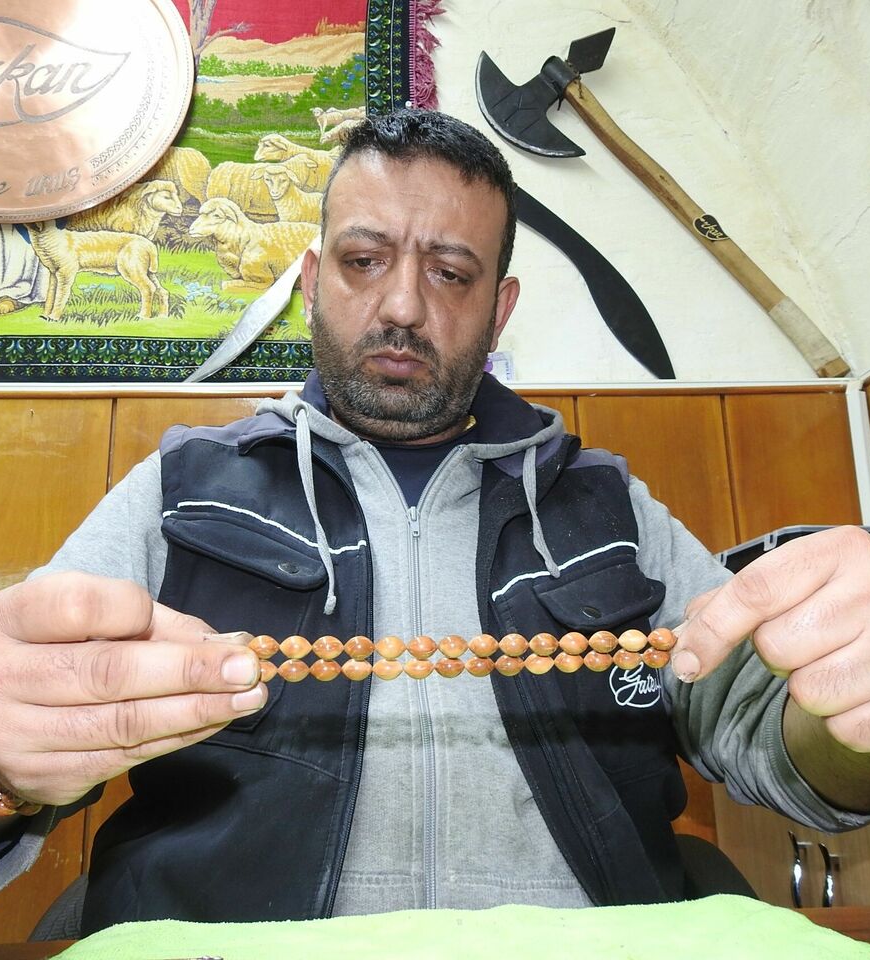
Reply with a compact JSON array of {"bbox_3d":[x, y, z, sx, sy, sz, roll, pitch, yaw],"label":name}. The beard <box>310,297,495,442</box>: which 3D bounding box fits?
[{"bbox_3d":[-0.025,-0.089,0.705,0.150,0.115,0.105,7,5,-2],"label":"beard"}]

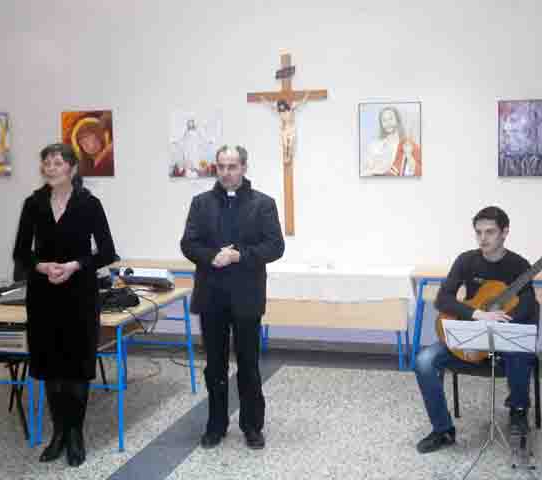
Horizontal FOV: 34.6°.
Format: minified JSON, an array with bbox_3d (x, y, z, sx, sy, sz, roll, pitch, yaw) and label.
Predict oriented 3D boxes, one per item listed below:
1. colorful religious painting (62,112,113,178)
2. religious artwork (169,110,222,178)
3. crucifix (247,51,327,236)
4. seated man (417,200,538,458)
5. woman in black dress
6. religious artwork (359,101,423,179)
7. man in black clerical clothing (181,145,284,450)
[{"bbox_3d":[-1.652,-0.869,7.873,0.509,0.583,0.030,1,4,14],"label":"colorful religious painting"},{"bbox_3d":[-0.655,-0.837,7.625,0.480,0.582,0.030,1,4,14],"label":"religious artwork"},{"bbox_3d":[0.154,-0.797,7.378,0.691,1.530,0.120,1,4,14],"label":"crucifix"},{"bbox_3d":[1.210,0.477,5.088,0.660,1.344,0.850,1,4,19],"label":"seated man"},{"bbox_3d":[-1.123,0.330,4.706,0.520,1.703,0.360,0,3,2],"label":"woman in black dress"},{"bbox_3d":[0.991,-0.829,7.213,0.512,0.608,0.030,1,4,14],"label":"religious artwork"},{"bbox_3d":[-0.219,0.314,4.936,0.550,1.699,0.370,0,3,5],"label":"man in black clerical clothing"}]

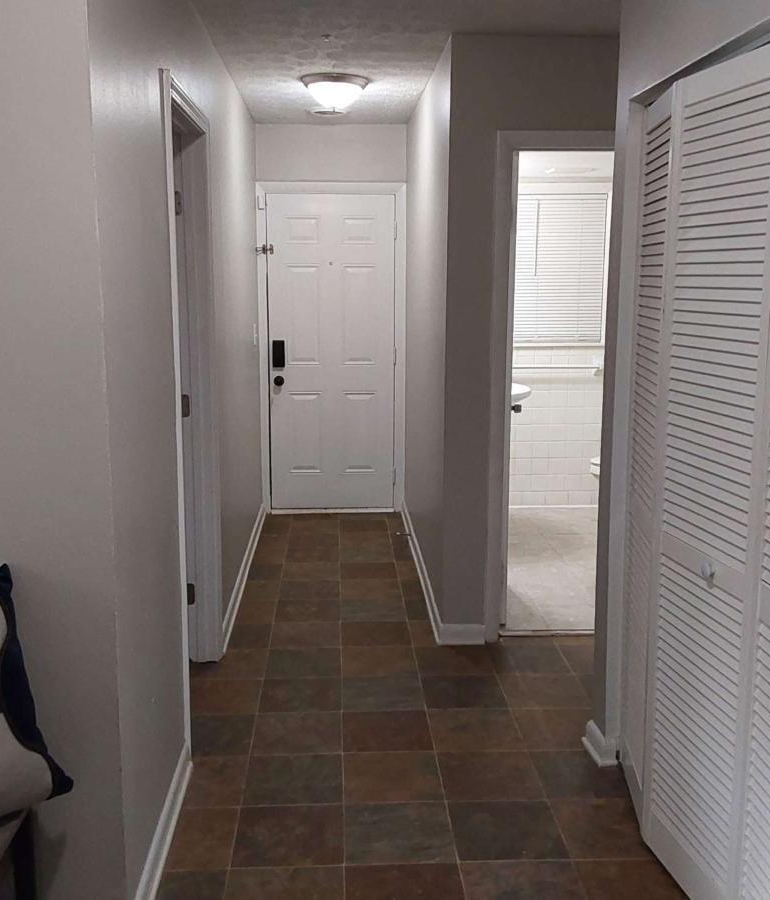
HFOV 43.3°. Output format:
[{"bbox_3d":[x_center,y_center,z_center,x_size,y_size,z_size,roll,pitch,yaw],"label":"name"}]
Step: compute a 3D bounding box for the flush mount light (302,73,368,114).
[{"bbox_3d":[-0.238,-1.675,4.591,0.310,0.145,0.310,0,10,-3],"label":"flush mount light"}]

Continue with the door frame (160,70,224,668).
[{"bbox_3d":[-0.705,-0.119,3.397,0.130,2.110,0.920,0,10,-3],"label":"door frame"}]

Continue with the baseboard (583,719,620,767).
[{"bbox_3d":[0.710,0.955,3.187,0.075,0.082,0.210,0,10,-3],"label":"baseboard"}]

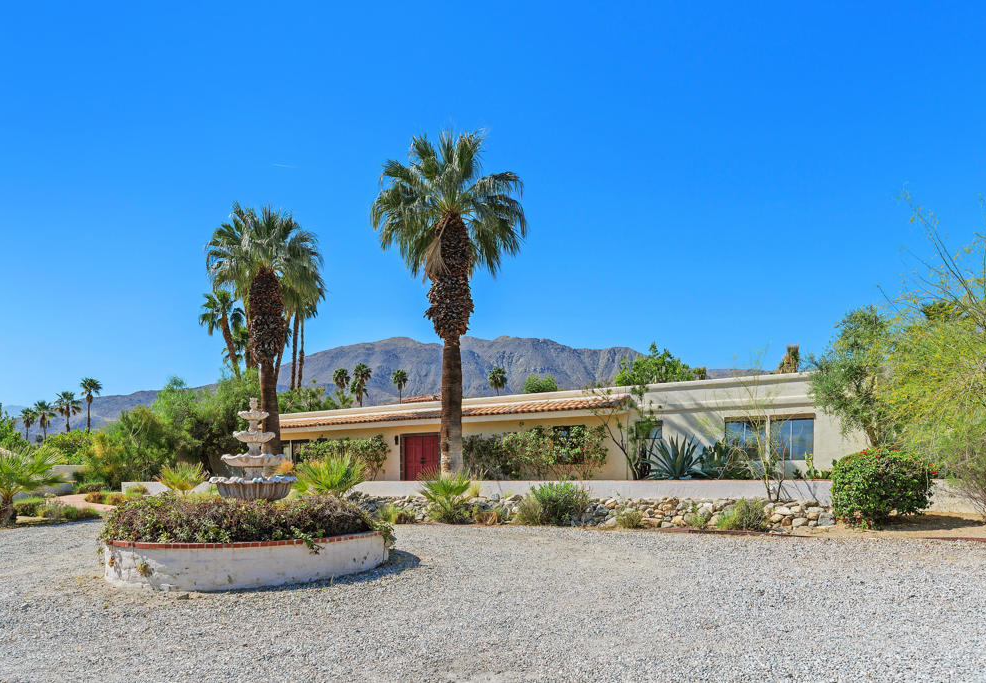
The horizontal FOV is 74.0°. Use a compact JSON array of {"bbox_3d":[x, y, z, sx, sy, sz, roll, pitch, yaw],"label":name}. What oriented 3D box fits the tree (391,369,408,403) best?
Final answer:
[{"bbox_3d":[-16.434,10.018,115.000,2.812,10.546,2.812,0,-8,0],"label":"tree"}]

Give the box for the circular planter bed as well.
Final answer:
[{"bbox_3d":[-3.805,3.242,10.100,4.100,0.560,4.050,0,-8,0],"label":"circular planter bed"}]

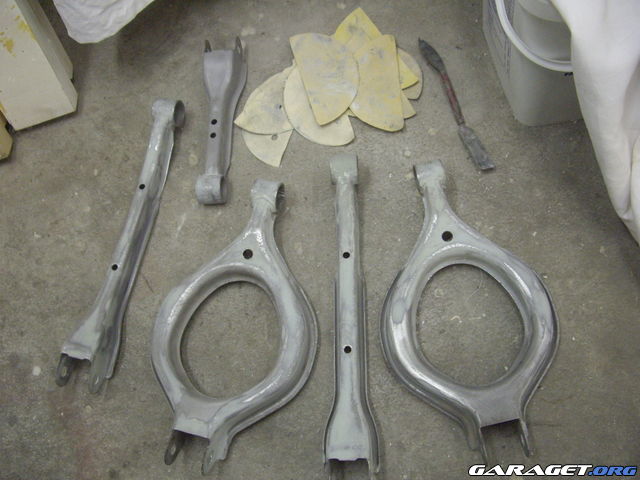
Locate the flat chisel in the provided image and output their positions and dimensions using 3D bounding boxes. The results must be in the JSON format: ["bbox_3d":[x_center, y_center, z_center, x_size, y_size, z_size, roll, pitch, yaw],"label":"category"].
[{"bbox_3d":[0.172,-0.179,0.898,0.019,0.016,0.212,-22,66,1],"label":"flat chisel"}]

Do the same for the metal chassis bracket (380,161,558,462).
[{"bbox_3d":[0.157,0.067,0.781,0.188,0.046,0.351,-14,66,4],"label":"metal chassis bracket"}]

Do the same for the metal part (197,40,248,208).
[{"bbox_3d":[-0.134,-0.171,0.935,0.059,0.042,0.260,-4,67,9],"label":"metal part"}]

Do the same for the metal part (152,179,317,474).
[{"bbox_3d":[-0.095,0.089,0.817,0.183,0.046,0.353,10,70,14],"label":"metal part"}]

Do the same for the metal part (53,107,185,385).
[{"bbox_3d":[-0.244,-0.006,0.886,0.054,0.042,0.392,8,69,13],"label":"metal part"}]

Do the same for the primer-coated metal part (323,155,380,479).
[{"bbox_3d":[0.032,0.079,0.801,0.058,0.042,0.392,-4,67,9],"label":"primer-coated metal part"}]

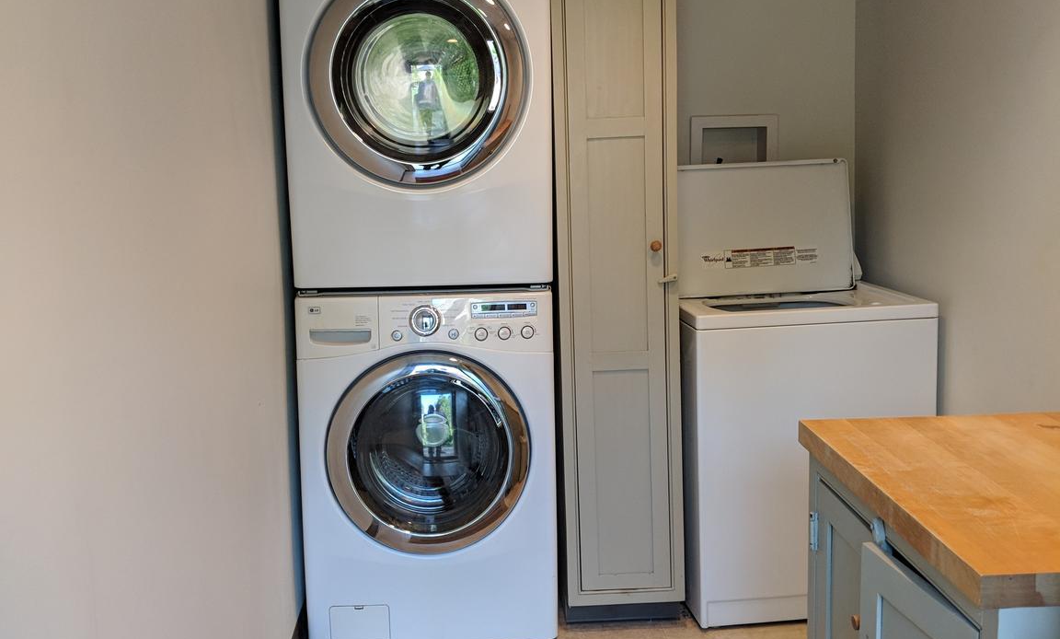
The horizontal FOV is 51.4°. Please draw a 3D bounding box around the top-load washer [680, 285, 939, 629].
[{"bbox_3d":[0.782,0.377,3.474,0.680,0.920,0.670,-2,10,-6],"label":"top-load washer"}]

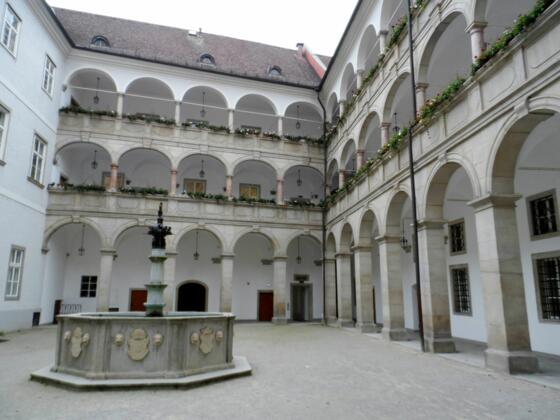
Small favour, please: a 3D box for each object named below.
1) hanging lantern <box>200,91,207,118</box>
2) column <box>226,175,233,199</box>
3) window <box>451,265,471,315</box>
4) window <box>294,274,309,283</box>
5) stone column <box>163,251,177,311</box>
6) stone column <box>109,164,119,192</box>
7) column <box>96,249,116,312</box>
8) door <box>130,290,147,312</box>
[{"bbox_3d":[-5.312,-7.367,27.088,0.360,2.050,0.360,4,-13,-15],"label":"hanging lantern"},{"bbox_3d":[-3.203,-1.451,24.758,0.450,1.660,0.450,4,-13,-15],"label":"column"},{"bbox_3d":[7.902,3.482,16.926,0.200,2.186,1.346,2,-13,-7],"label":"window"},{"bbox_3d":[1.597,5.072,28.982,1.120,0.529,0.143,4,-13,-16],"label":"window"},{"bbox_3d":[-6.780,4.737,23.701,0.851,4.368,0.811,4,-13,-14],"label":"stone column"},{"bbox_3d":[-9.804,-1.894,22.945,0.460,1.700,0.460,4,-13,-15],"label":"stone column"},{"bbox_3d":[-9.782,4.260,21.640,0.840,4.060,0.820,4,-13,-15],"label":"column"},{"bbox_3d":[-8.844,6.049,24.573,1.170,1.860,0.120,4,-13,-15],"label":"door"}]

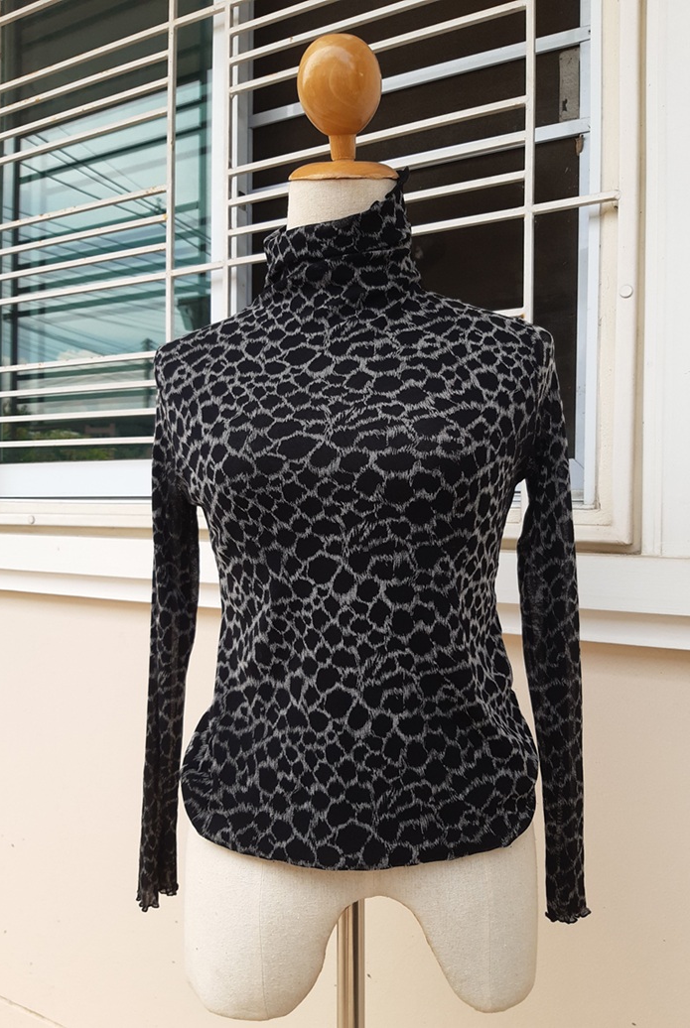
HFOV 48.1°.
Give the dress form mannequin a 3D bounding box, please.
[{"bbox_3d":[0.012,0.000,0.760,0.380,0.940,0.250,-1,1,-6],"label":"dress form mannequin"}]

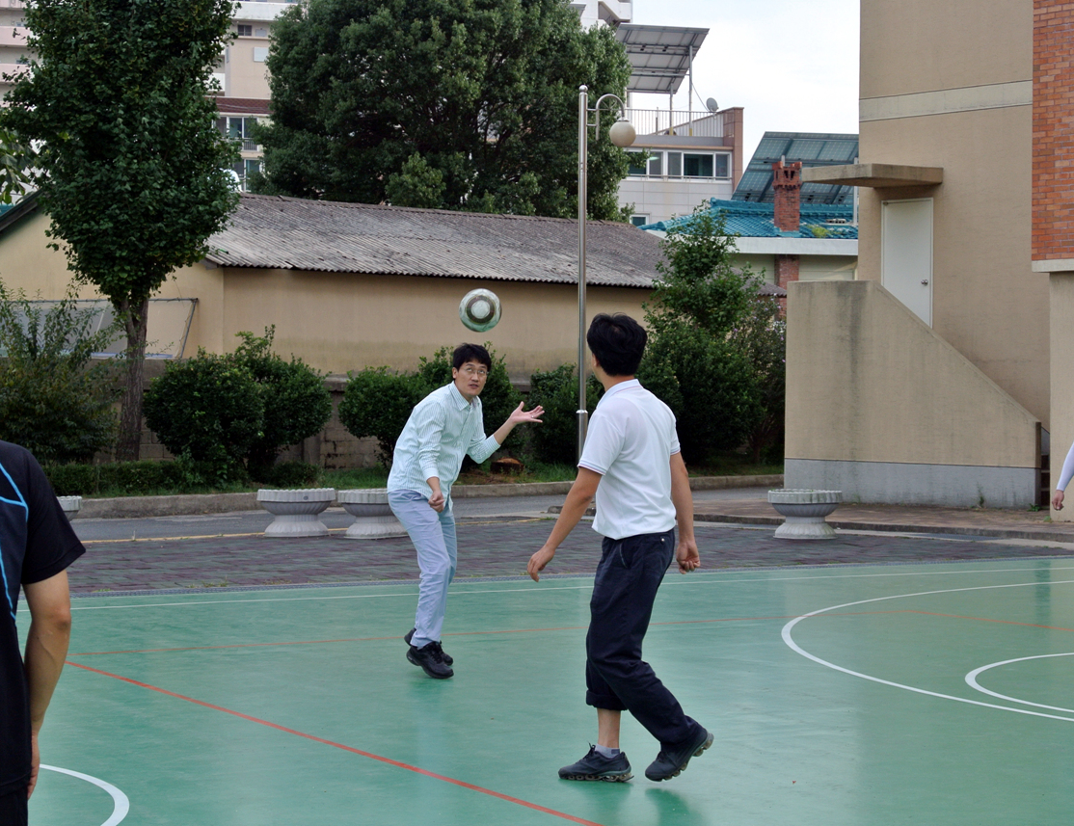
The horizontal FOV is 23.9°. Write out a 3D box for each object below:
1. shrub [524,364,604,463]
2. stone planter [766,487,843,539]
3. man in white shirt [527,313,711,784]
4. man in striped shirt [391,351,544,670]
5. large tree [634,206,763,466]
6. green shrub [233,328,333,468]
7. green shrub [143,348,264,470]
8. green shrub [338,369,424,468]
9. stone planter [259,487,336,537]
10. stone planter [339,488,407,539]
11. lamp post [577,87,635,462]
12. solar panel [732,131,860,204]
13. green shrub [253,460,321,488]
[{"bbox_3d":[0.451,0.023,40.300,1.280,1.620,1.250,0,1,0],"label":"shrub"},{"bbox_3d":[2.696,1.021,25.500,0.755,0.470,0.755,1,1,0],"label":"stone planter"},{"bbox_3d":[0.319,0.505,9.600,0.620,1.760,0.580,1,1,44],"label":"man in white shirt"},{"bbox_3d":[-0.379,0.503,13.050,0.750,1.710,0.620,1,1,44],"label":"man in striped shirt"},{"bbox_3d":[2.734,-1.291,42.000,2.050,4.300,2.000,0,1,0],"label":"large tree"},{"bbox_3d":[-3.480,-0.144,34.400,1.450,2.000,1.400,1,1,0],"label":"green shrub"},{"bbox_3d":[-4.419,0.013,33.600,1.600,1.700,1.500,1,1,0],"label":"green shrub"},{"bbox_3d":[-2.291,0.071,37.600,1.330,1.500,1.300,0,1,0],"label":"green shrub"},{"bbox_3d":[-2.363,0.982,25.000,0.775,0.460,0.775,1,1,0],"label":"stone planter"},{"bbox_3d":[-1.547,0.984,24.700,0.770,0.460,0.770,1,1,0],"label":"stone planter"},{"bbox_3d":[0.973,-1.845,35.600,0.830,5.500,0.380,0,1,0],"label":"lamp post"},{"bbox_3d":[7.980,-6.840,71.200,4.300,0.130,2.900,0,-36,-17],"label":"solar panel"},{"bbox_3d":[-3.211,0.780,32.600,0.880,0.380,0.700,0,1,0],"label":"green shrub"}]

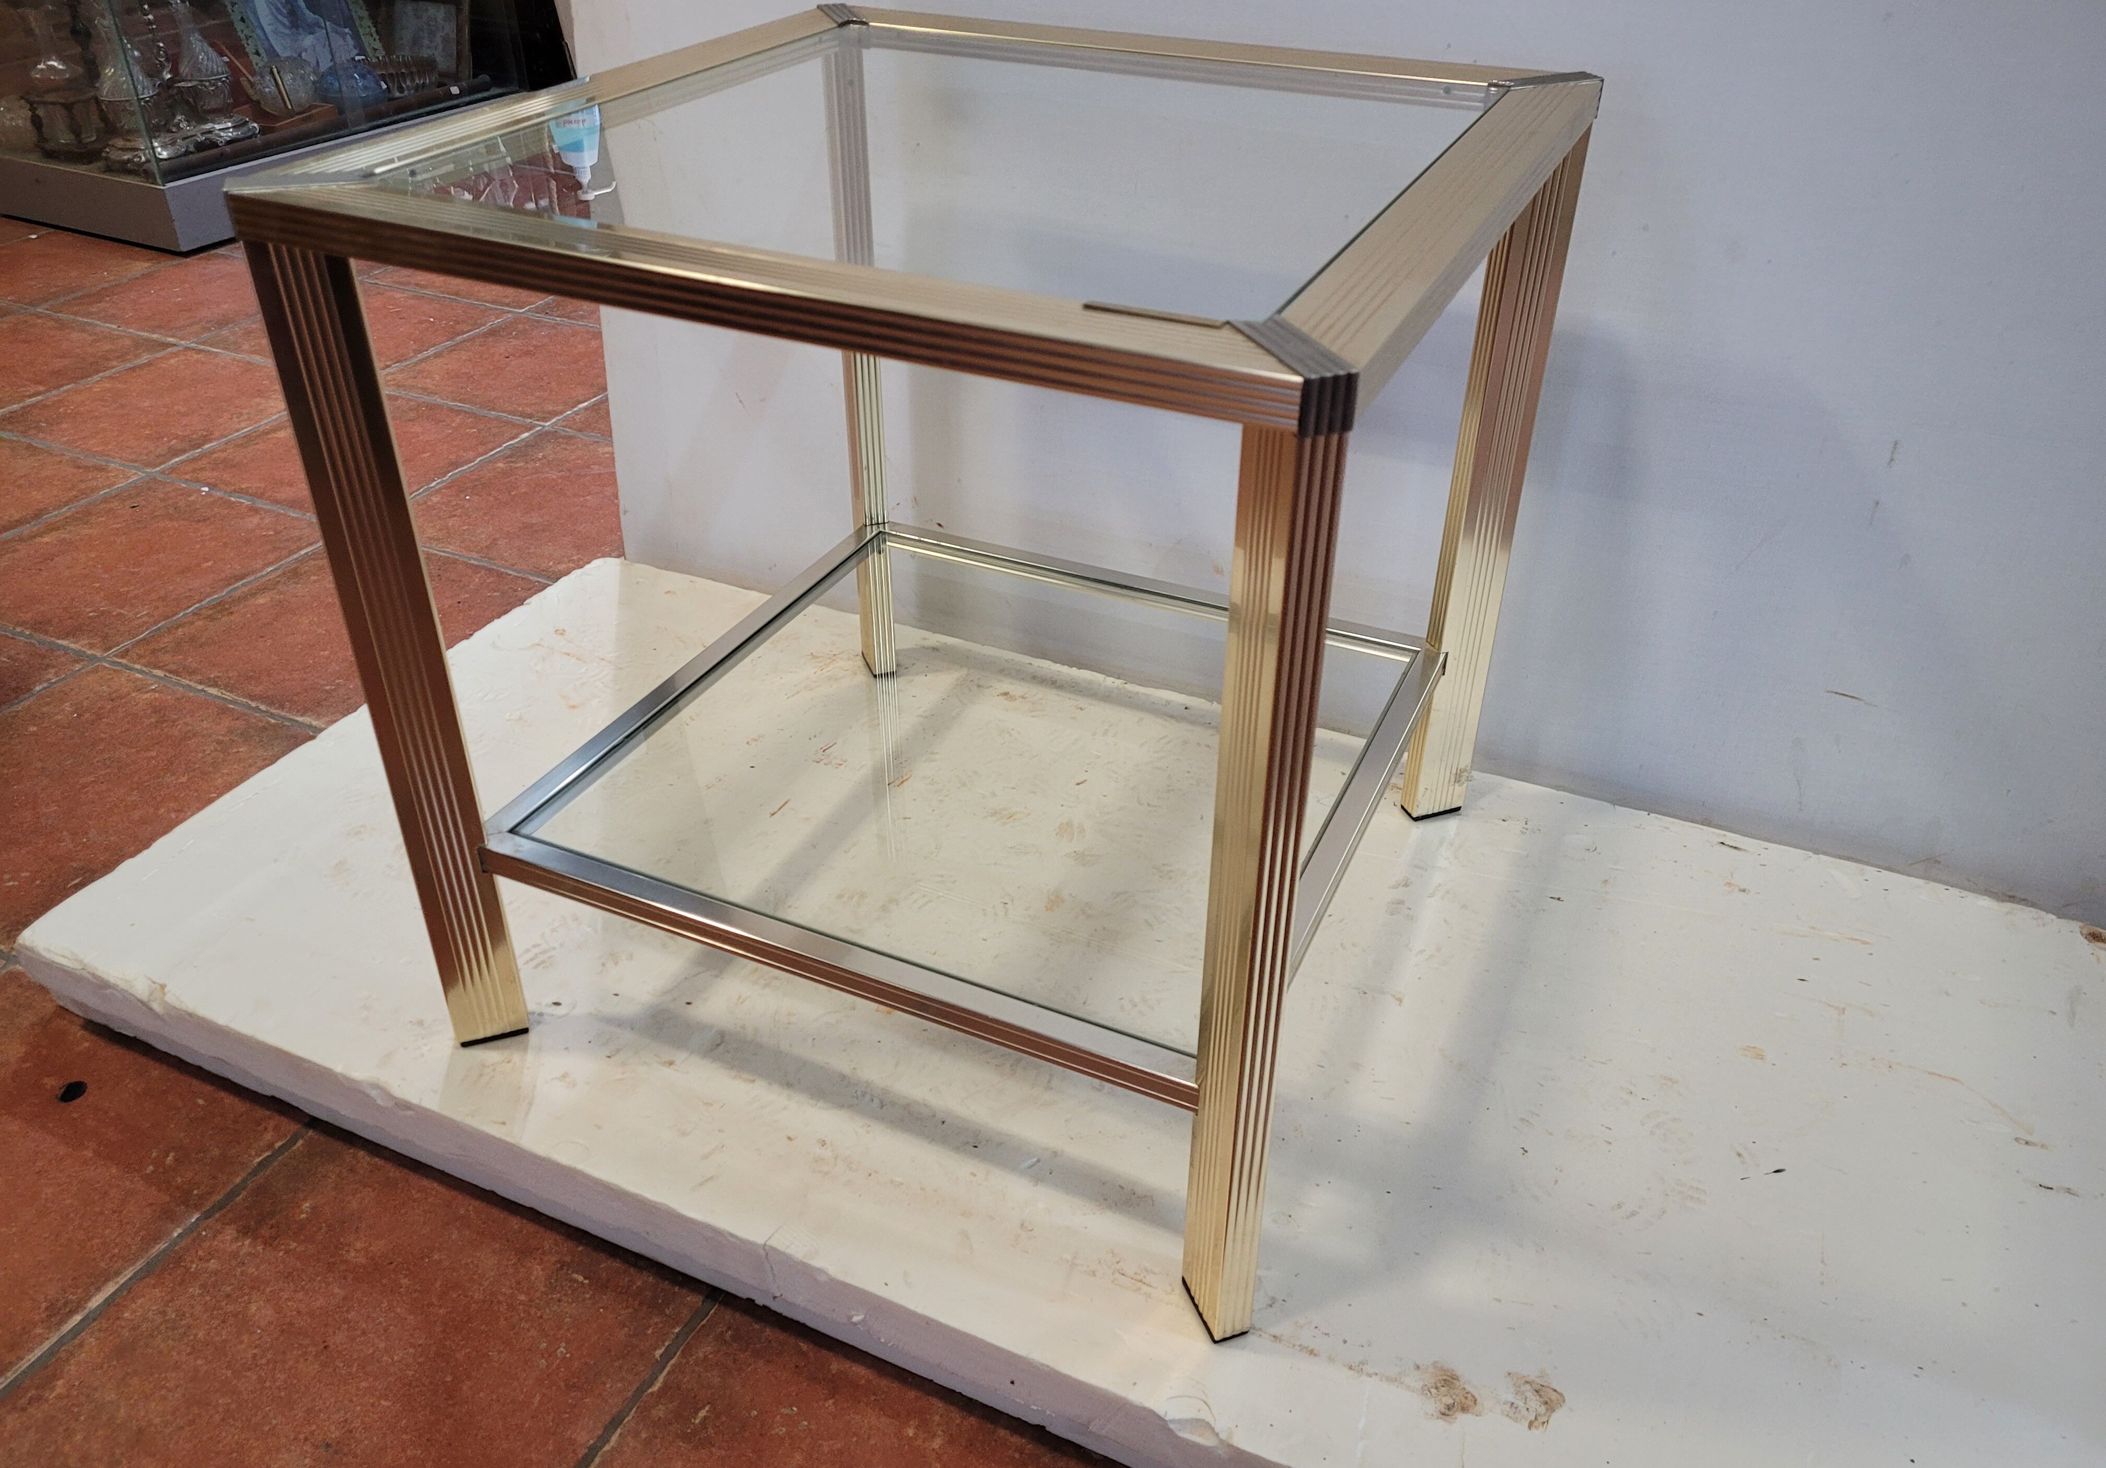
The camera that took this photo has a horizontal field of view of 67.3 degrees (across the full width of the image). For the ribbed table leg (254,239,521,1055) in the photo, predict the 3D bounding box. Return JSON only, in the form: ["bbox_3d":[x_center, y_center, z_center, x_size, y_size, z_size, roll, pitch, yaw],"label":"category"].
[{"bbox_3d":[-0.353,-0.023,0.869,0.044,0.504,0.019,-11,36,-17],"label":"ribbed table leg"}]

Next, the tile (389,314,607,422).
[{"bbox_3d":[-0.697,-0.492,2.118,0.302,0.012,0.302,15,37,21],"label":"tile"}]

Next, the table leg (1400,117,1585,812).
[{"bbox_3d":[0.291,-0.151,1.064,0.044,0.504,0.019,-11,36,-17],"label":"table leg"}]

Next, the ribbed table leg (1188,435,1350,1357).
[{"bbox_3d":[0.086,0.094,0.700,0.019,0.504,0.044,-11,36,-17],"label":"ribbed table leg"}]

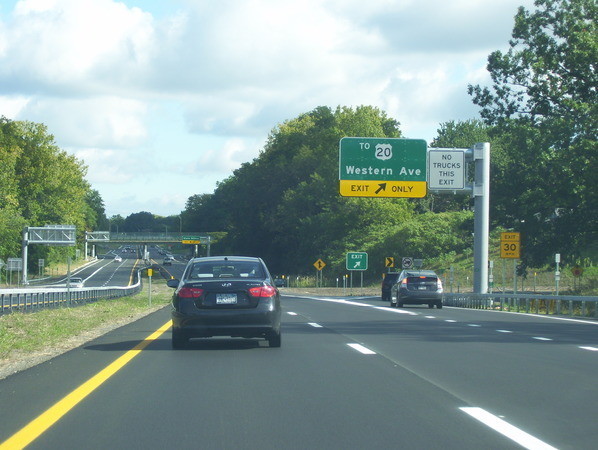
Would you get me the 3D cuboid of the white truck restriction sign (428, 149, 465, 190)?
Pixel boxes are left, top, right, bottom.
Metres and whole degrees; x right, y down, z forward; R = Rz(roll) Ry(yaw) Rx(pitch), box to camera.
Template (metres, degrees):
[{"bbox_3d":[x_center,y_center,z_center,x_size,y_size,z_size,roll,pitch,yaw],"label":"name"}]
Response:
[{"bbox_3d":[7.651,-2.847,77.900,1.870,2.040,0.120,1,-2,-3],"label":"white truck restriction sign"}]

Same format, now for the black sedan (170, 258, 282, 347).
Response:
[{"bbox_3d":[-1.220,1.280,25.500,1.790,1.480,4.500,1,-2,-3],"label":"black sedan"}]

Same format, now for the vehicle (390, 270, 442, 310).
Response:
[{"bbox_3d":[4.450,2.430,57.200,1.740,1.480,4.450,1,-2,-2],"label":"vehicle"}]

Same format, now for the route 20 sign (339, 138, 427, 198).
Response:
[{"bbox_3d":[4.333,-2.952,77.800,4.530,3.060,0.150,1,-2,-3],"label":"route 20 sign"}]

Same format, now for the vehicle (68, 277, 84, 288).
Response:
[{"bbox_3d":[-27.564,7.305,186.000,1.800,1.470,4.500,1,-2,-4],"label":"vehicle"}]

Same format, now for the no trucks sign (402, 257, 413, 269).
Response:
[{"bbox_3d":[8.292,2.881,115.000,0.830,0.900,0.070,0,-2,6],"label":"no trucks sign"}]

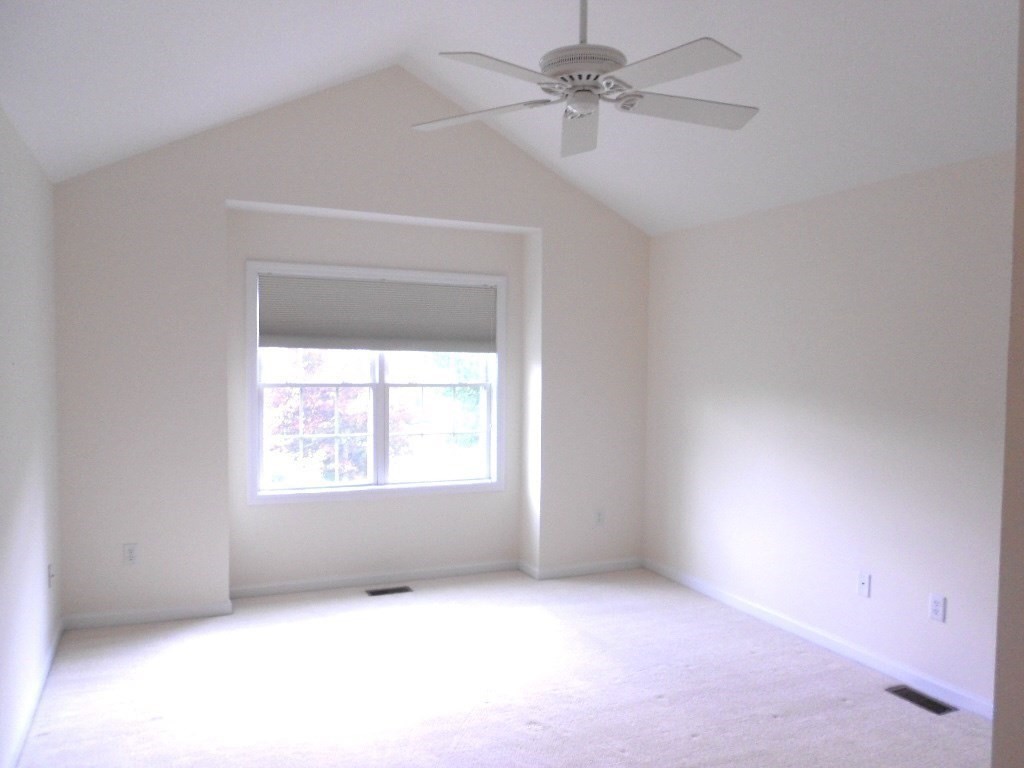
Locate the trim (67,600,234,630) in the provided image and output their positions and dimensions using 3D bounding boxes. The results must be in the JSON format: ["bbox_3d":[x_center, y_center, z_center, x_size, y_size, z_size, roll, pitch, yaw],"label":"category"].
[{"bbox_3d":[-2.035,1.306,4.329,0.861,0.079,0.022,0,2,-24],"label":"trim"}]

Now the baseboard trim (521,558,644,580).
[{"bbox_3d":[0.510,1.314,5.600,0.877,0.072,0.289,0,2,-24],"label":"baseboard trim"}]

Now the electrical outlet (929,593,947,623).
[{"bbox_3d":[1.922,1.015,3.480,0.010,0.114,0.070,0,2,-24],"label":"electrical outlet"}]

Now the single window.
[{"bbox_3d":[-0.846,0.001,5.121,1.739,1.514,0.101,0,2,-24],"label":"single window"}]

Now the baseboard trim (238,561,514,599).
[{"bbox_3d":[-0.850,1.307,5.148,1.993,0.075,0.022,0,2,-24],"label":"baseboard trim"}]

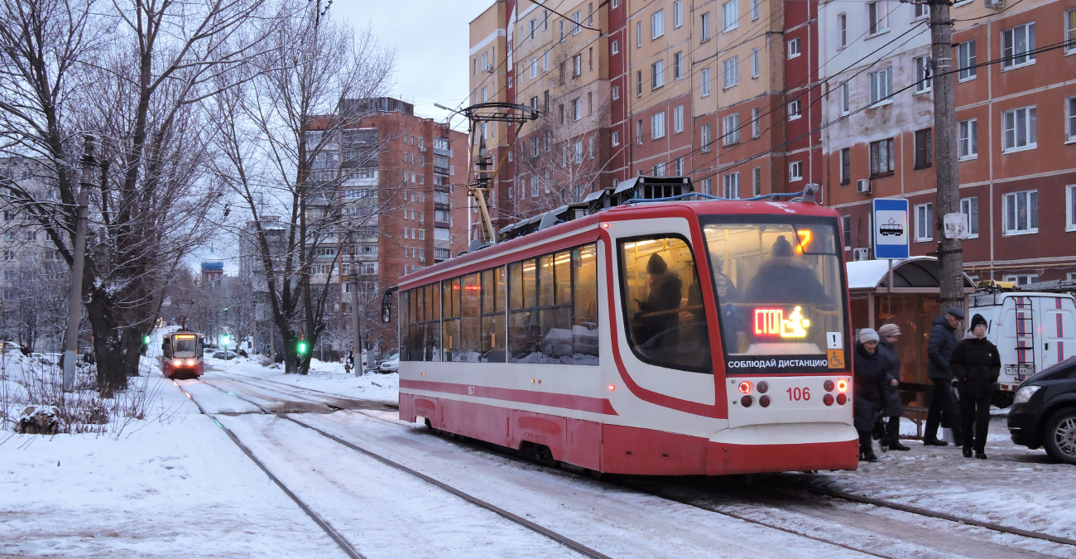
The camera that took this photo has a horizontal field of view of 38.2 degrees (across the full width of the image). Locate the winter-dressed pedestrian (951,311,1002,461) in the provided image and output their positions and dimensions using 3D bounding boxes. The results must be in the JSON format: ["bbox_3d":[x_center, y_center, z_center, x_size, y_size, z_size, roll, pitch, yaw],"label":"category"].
[{"bbox_3d":[5.293,1.286,18.800,0.620,1.760,0.380,0,-1,-7],"label":"winter-dressed pedestrian"}]

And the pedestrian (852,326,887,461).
[{"bbox_3d":[3.916,1.363,18.400,0.520,1.600,0.480,0,-1,-40],"label":"pedestrian"}]

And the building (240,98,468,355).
[{"bbox_3d":[-23.900,-8.400,248.000,15.200,39.500,32.000,-1,-1,17],"label":"building"}]

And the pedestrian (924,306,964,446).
[{"bbox_3d":[5.152,1.231,19.700,0.600,1.770,0.520,-1,-1,22],"label":"pedestrian"}]

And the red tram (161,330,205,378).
[{"bbox_3d":[-23.681,4.923,103.383,2.550,3.150,15.300,0,-1,-14],"label":"red tram"}]

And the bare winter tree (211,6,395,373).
[{"bbox_3d":[-15.419,-5.931,102.000,11.600,24.000,11.600,-1,-1,0],"label":"bare winter tree"}]

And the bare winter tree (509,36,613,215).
[{"bbox_3d":[1.002,-2.900,65.000,5.000,14.400,5.000,-1,-1,0],"label":"bare winter tree"}]

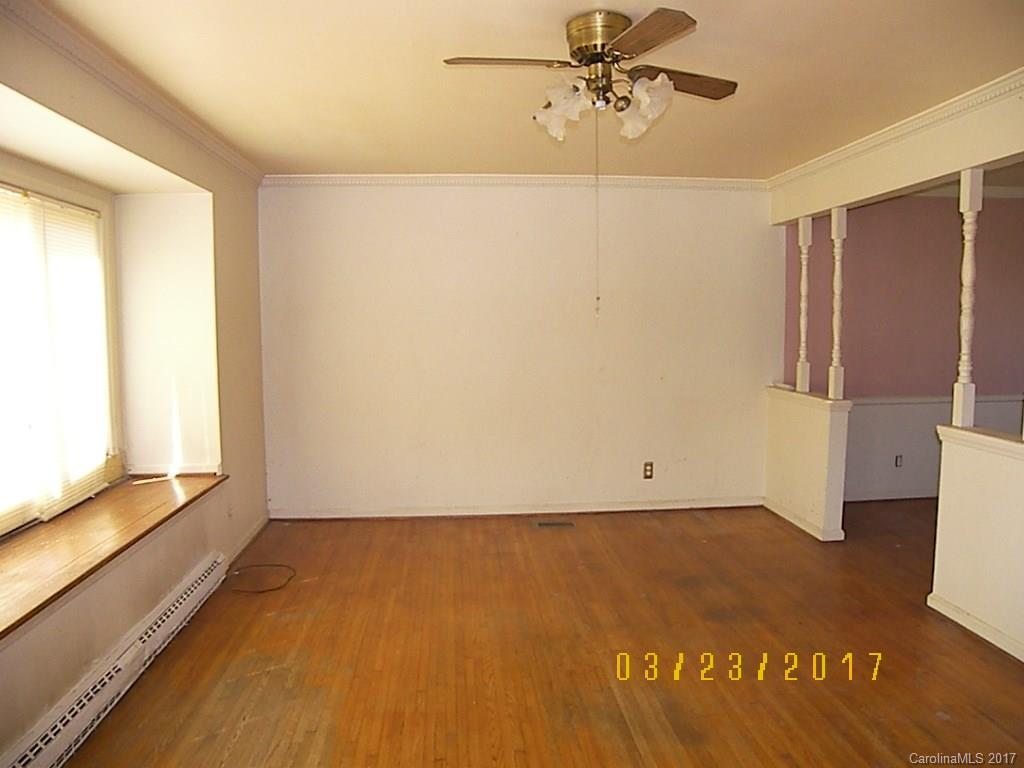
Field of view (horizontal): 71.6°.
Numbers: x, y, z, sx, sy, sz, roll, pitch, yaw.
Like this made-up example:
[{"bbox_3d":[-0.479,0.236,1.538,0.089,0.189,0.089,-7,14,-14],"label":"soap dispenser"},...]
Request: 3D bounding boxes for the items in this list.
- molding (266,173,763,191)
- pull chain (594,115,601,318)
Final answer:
[{"bbox_3d":[0.083,-1.424,5.044,3.684,0.076,0.070,-1,5,-5],"label":"molding"},{"bbox_3d":[0.300,-0.595,2.474,0.014,0.716,0.014,-1,5,-5],"label":"pull chain"}]

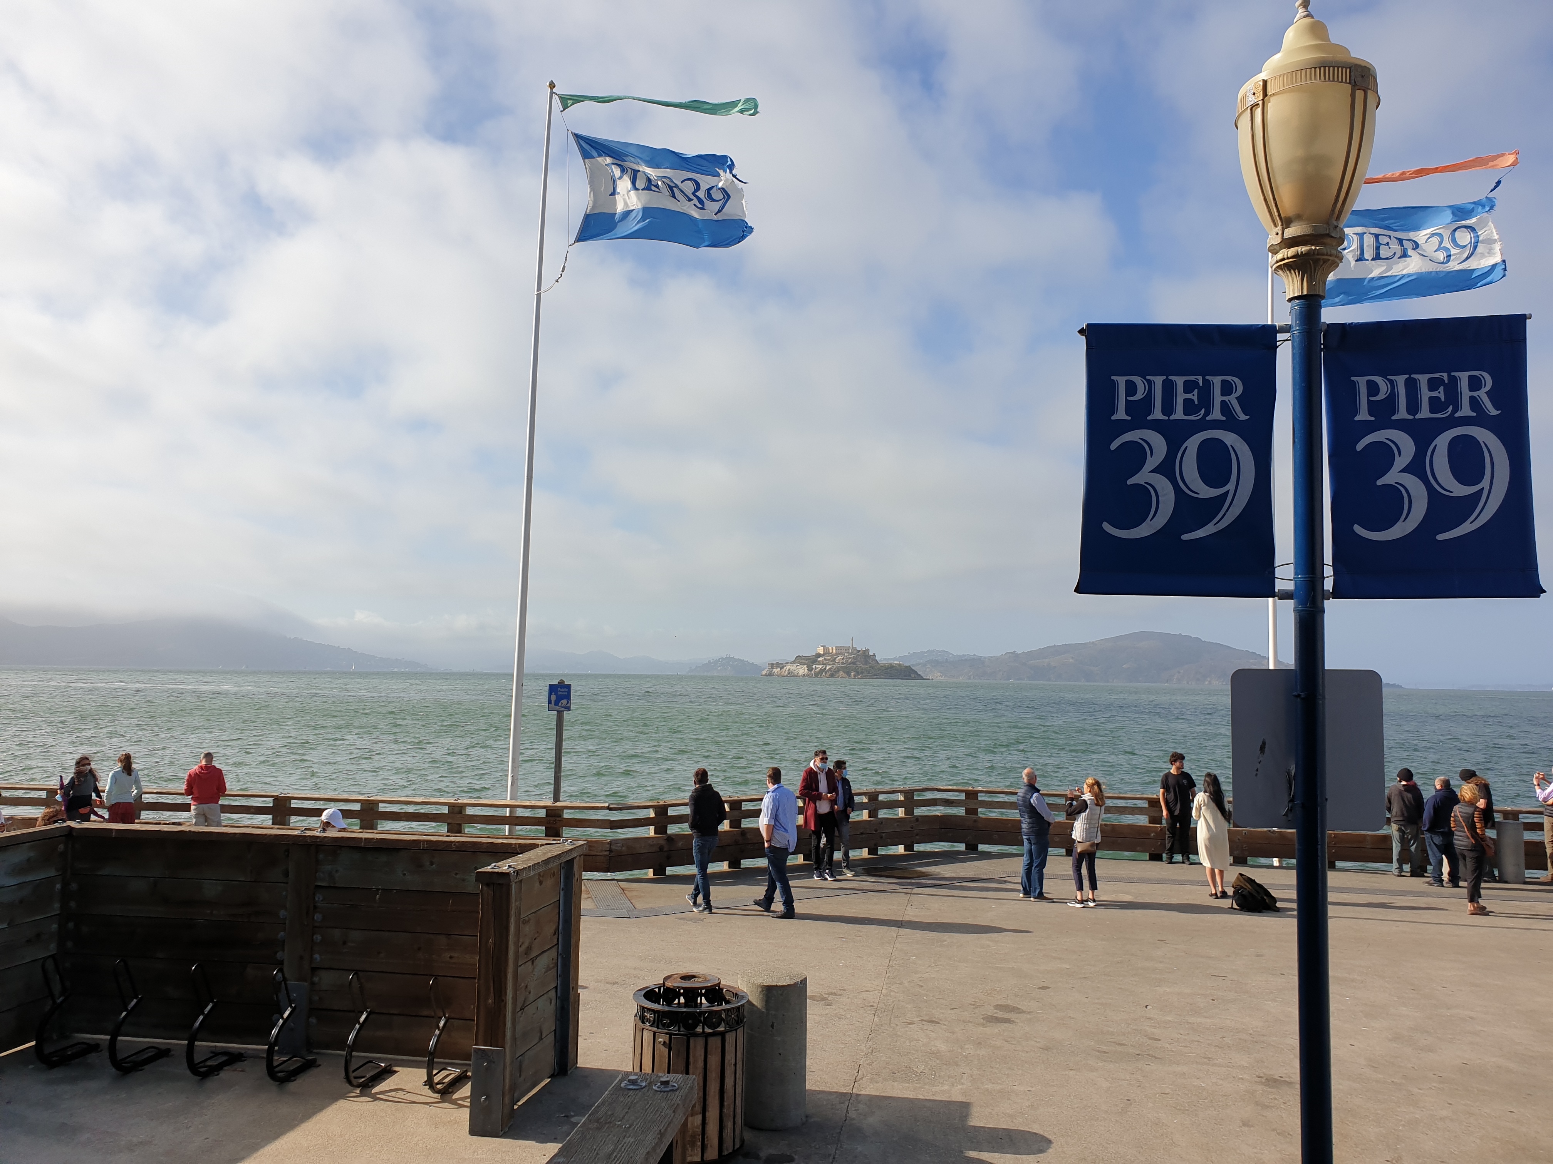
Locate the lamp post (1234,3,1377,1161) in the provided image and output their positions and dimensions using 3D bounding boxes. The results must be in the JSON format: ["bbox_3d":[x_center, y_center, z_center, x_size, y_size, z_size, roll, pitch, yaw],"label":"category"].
[{"bbox_3d":[1.952,0.520,4.258,0.550,5.520,0.550,1,-5,3],"label":"lamp post"}]

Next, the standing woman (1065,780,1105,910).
[{"bbox_3d":[4.084,3.408,15.380,0.520,1.632,0.480,-2,-6,37],"label":"standing woman"}]

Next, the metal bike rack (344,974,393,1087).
[{"bbox_3d":[-2.906,3.075,8.143,0.260,0.820,0.690,0,-5,8],"label":"metal bike rack"}]

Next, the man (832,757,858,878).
[{"bbox_3d":[1.014,3.499,17.381,0.520,1.669,0.380,3,-5,-20],"label":"man"}]

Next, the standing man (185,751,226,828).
[{"bbox_3d":[-8.040,3.244,16.331,0.550,1.701,0.360,2,-5,-18],"label":"standing man"}]

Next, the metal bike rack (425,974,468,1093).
[{"bbox_3d":[-2.351,3.188,8.314,0.200,0.710,0.580,1,-5,5],"label":"metal bike rack"}]

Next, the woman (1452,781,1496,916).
[{"bbox_3d":[9.075,3.471,15.254,0.500,1.657,0.390,-1,-5,26],"label":"woman"}]

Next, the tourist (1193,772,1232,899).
[{"bbox_3d":[6.005,3.478,16.131,0.500,1.671,0.380,3,-5,-17],"label":"tourist"}]

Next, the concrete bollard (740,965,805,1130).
[{"bbox_3d":[-0.028,3.049,7.652,0.453,0.891,0.453,1,-5,0],"label":"concrete bollard"}]

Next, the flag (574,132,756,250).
[{"bbox_3d":[-1.741,-6.005,17.900,2.780,1.720,0.420,0,-5,9],"label":"flag"}]

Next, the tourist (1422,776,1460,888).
[{"bbox_3d":[9.992,3.715,17.530,0.550,1.640,0.450,3,-5,-22],"label":"tourist"}]

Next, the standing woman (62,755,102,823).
[{"bbox_3d":[-9.703,3.249,16.235,0.550,1.620,0.360,4,-6,-36],"label":"standing woman"}]

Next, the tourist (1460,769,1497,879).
[{"bbox_3d":[10.861,3.740,18.033,0.520,1.700,0.450,4,-5,-30],"label":"tourist"}]

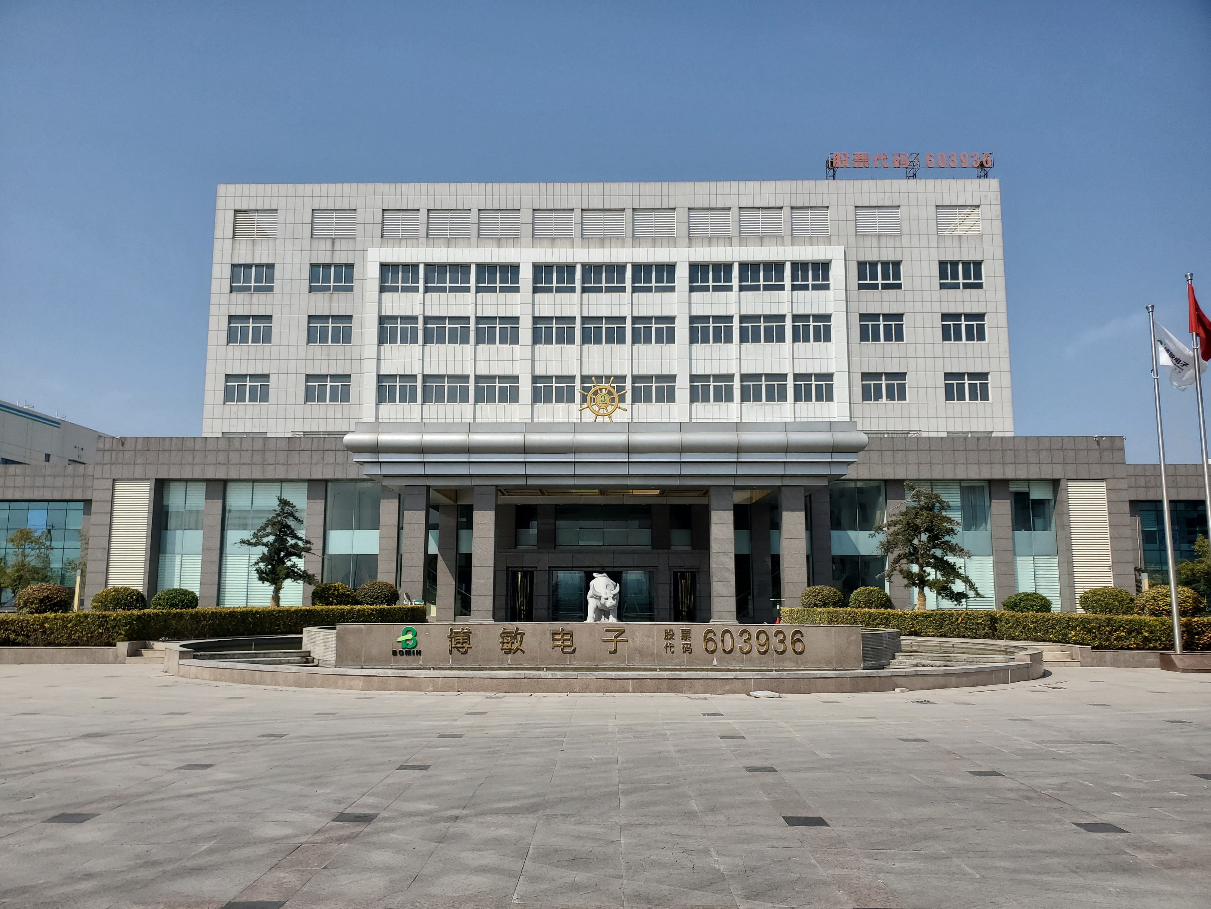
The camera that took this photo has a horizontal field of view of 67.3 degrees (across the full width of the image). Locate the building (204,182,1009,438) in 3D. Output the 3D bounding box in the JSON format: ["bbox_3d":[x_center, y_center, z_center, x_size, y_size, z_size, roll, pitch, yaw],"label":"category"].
[{"bbox_3d":[0.106,-2.494,61.983,46.844,25.606,18.000,0,-8,1],"label":"building"}]

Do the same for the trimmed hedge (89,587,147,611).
[{"bbox_3d":[-14.618,4.546,27.329,1.691,1.150,1.650,0,-8,0],"label":"trimmed hedge"}]

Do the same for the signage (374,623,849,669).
[{"bbox_3d":[0.031,3.757,17.853,9.489,0.920,0.350,0,-8,1],"label":"signage"}]

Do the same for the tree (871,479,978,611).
[{"bbox_3d":[12.787,3.879,36.323,4.307,5.564,4.000,0,-8,0],"label":"tree"}]

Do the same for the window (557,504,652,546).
[{"bbox_3d":[-0.127,3.866,48.960,5.194,2.392,0.150,0,-8,0],"label":"window"}]

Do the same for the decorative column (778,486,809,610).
[{"bbox_3d":[7.889,4.325,38.111,0.950,6.000,0.950,0,-8,1],"label":"decorative column"}]

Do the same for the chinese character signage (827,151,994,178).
[{"bbox_3d":[18.913,-17.989,56.491,10.207,1.600,1.100,0,-8,1],"label":"chinese character signage"}]

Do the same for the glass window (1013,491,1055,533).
[{"bbox_3d":[21.797,2.965,46.208,2.100,2.080,0.120,0,-8,1],"label":"glass window"}]

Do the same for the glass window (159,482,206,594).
[{"bbox_3d":[-22.763,4.777,48.826,2.361,6.856,0.150,0,-8,0],"label":"glass window"}]

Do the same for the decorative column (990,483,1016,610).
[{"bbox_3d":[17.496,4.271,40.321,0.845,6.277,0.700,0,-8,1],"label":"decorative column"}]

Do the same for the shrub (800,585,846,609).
[{"bbox_3d":[8.515,5.867,35.827,1.789,1.398,1.750,0,-8,0],"label":"shrub"}]

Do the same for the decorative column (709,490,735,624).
[{"bbox_3d":[4.909,4.351,38.310,0.970,5.990,0.970,0,-8,1],"label":"decorative column"}]

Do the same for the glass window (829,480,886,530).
[{"bbox_3d":[13.643,2.754,49.125,3.015,2.715,0.150,0,-8,0],"label":"glass window"}]

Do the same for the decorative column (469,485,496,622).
[{"bbox_3d":[-5.331,4.463,40.255,0.964,6.132,0.950,0,-8,0],"label":"decorative column"}]

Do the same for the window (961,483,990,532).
[{"bbox_3d":[18.846,2.735,46.339,1.480,2.460,0.120,0,-8,1],"label":"window"}]

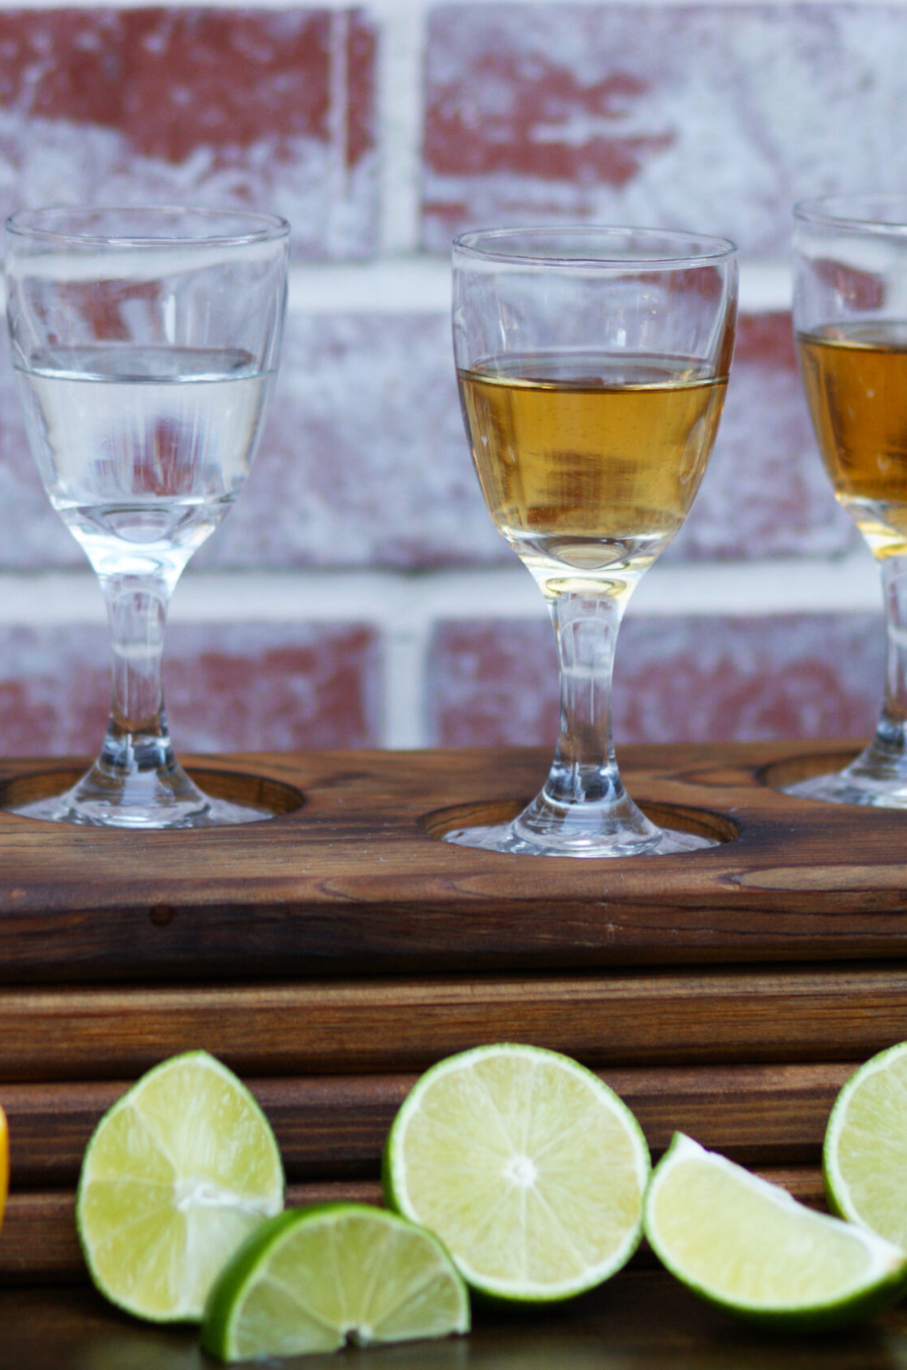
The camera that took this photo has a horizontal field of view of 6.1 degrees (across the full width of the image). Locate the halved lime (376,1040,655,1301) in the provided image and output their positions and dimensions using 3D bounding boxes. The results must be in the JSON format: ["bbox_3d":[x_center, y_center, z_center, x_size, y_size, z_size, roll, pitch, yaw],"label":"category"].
[{"bbox_3d":[0.010,0.091,1.619,0.049,0.049,0.026,-1,1,-10],"label":"halved lime"}]

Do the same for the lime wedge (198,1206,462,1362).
[{"bbox_3d":[-0.025,0.107,1.585,0.050,0.025,0.026,-4,11,-29],"label":"lime wedge"}]

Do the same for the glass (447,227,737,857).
[{"bbox_3d":[0.026,-0.026,1.670,0.056,0.120,0.056,1,10,0],"label":"glass"}]

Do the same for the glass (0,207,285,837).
[{"bbox_3d":[-0.061,-0.030,1.686,0.056,0.120,0.056,1,10,0],"label":"glass"}]

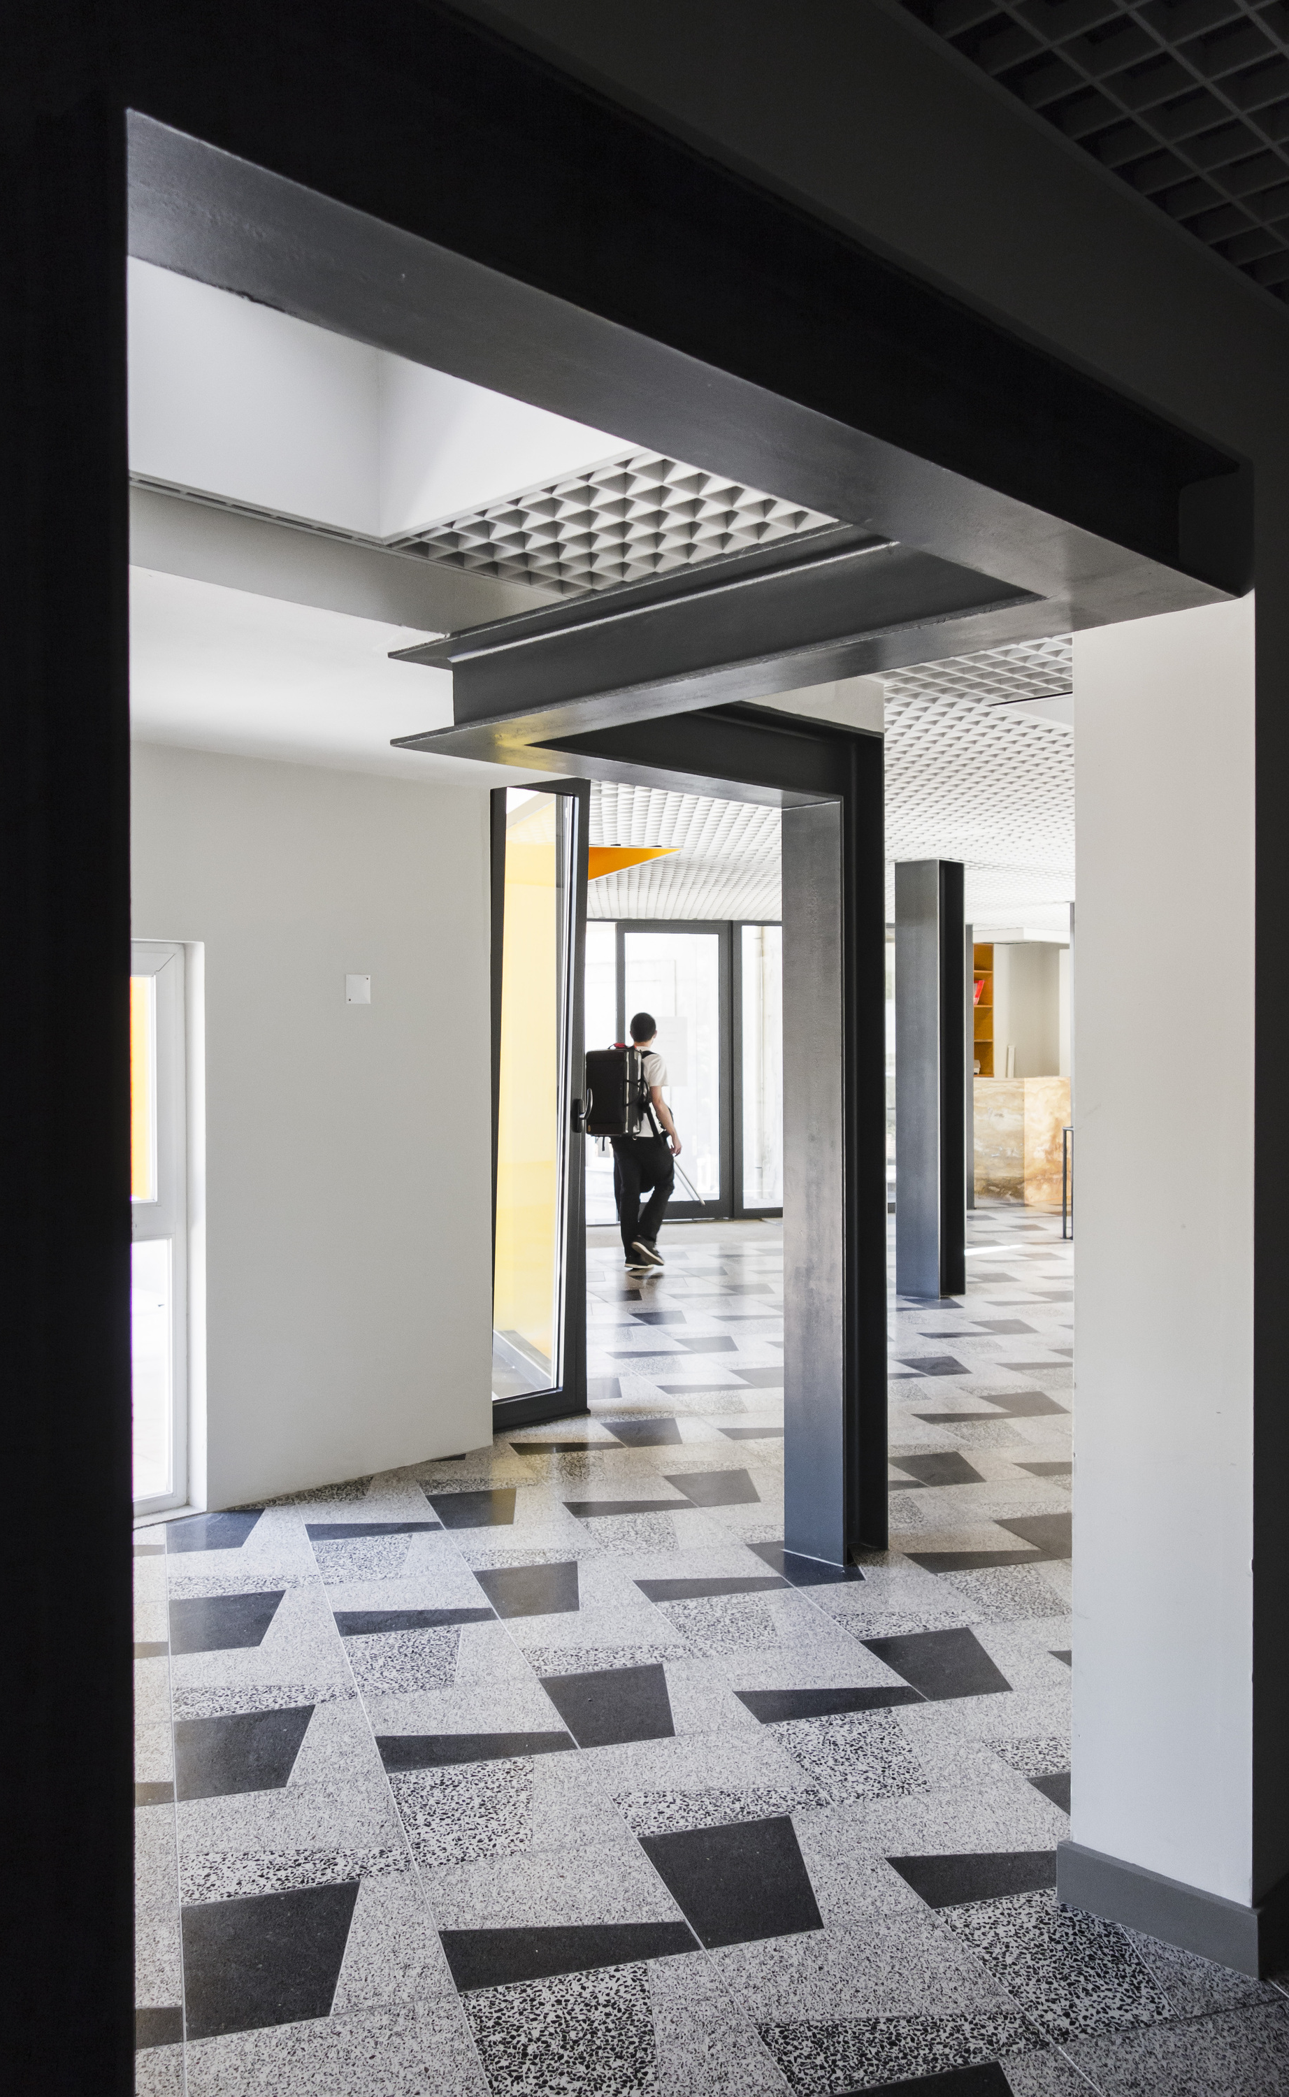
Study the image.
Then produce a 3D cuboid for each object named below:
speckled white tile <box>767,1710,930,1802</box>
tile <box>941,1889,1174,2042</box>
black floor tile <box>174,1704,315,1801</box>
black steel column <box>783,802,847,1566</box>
[{"bbox_3d":[0.455,1.453,3.349,0.305,0.020,0.390,0,0,-17],"label":"speckled white tile"},{"bbox_3d":[0.689,1.470,2.623,0.294,0.014,0.392,0,0,-17],"label":"tile"},{"bbox_3d":[-0.811,1.457,3.369,0.299,0.020,0.382,0,0,-17],"label":"black floor tile"},{"bbox_3d":[0.550,0.382,4.712,0.208,2.140,0.212,0,0,43],"label":"black steel column"}]

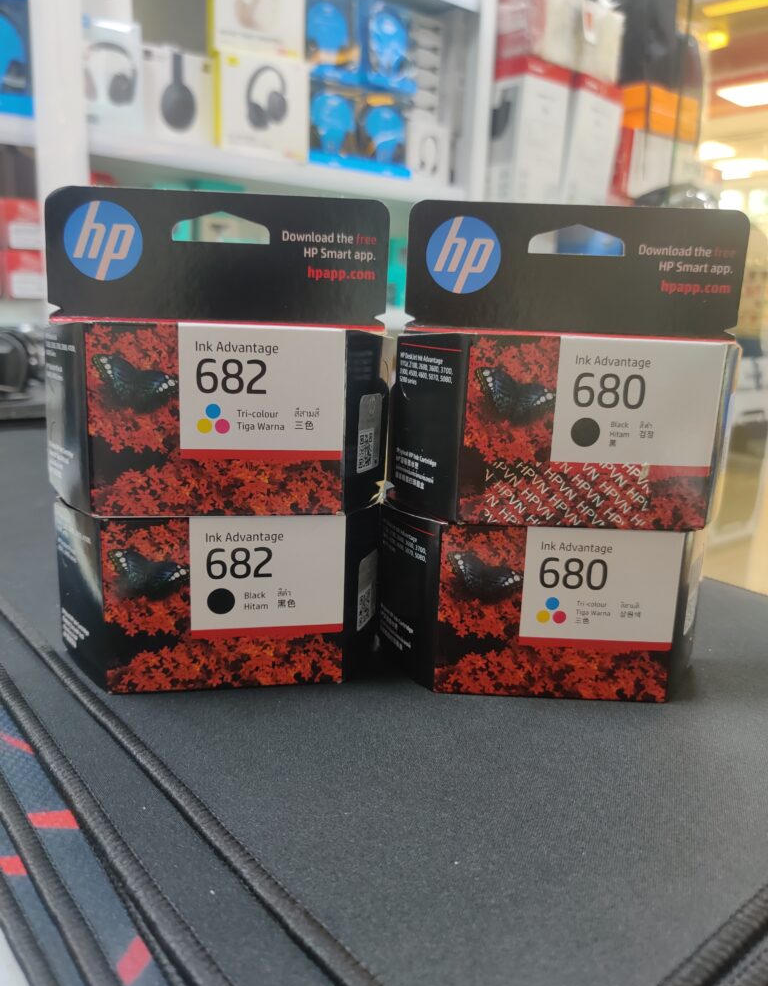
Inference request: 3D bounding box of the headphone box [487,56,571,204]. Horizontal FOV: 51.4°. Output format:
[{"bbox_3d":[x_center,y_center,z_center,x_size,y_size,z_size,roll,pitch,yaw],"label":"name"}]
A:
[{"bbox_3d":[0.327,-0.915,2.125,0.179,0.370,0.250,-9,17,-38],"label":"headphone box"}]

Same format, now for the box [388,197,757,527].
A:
[{"bbox_3d":[0.065,-0.042,0.261,0.117,0.102,0.035,2,12,-1],"label":"box"}]

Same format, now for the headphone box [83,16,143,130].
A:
[{"bbox_3d":[-0.488,-0.710,1.377,0.122,0.174,0.060,-8,16,-38],"label":"headphone box"}]

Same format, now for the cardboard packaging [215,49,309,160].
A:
[{"bbox_3d":[-0.245,-0.751,1.562,0.190,0.178,0.055,-8,16,-38],"label":"cardboard packaging"}]

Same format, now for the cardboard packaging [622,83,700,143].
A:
[{"bbox_3d":[0.845,-1.174,2.511,0.264,0.130,0.150,-8,16,-38],"label":"cardboard packaging"}]

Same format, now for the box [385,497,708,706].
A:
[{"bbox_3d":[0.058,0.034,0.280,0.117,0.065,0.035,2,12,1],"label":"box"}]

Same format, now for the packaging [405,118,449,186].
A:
[{"bbox_3d":[0.086,-0.779,1.820,0.125,0.144,0.050,-8,16,-38],"label":"packaging"}]

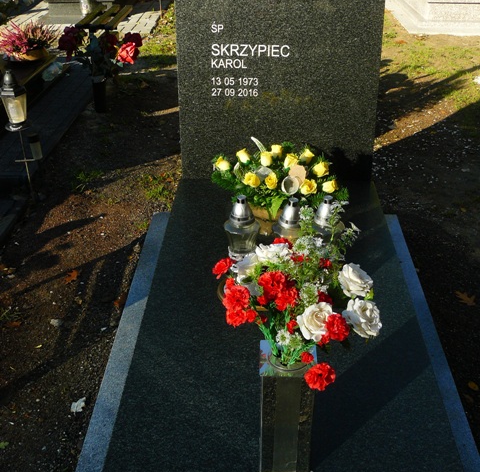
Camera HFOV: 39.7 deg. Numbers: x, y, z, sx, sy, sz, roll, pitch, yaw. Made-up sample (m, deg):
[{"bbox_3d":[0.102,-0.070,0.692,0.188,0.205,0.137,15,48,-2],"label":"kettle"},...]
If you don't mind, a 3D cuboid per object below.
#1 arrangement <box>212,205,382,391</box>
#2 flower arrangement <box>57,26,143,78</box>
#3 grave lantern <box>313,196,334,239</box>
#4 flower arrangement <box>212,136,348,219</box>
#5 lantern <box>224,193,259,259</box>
[{"bbox_3d":[0.119,0.127,1.380,0.350,0.320,0.310,1,28,2],"label":"arrangement"},{"bbox_3d":[-0.935,-1.230,4.420,0.530,0.320,0.400,1,28,2],"label":"flower arrangement"},{"bbox_3d":[0.303,-0.030,2.275,0.122,0.230,0.122,1,28,2],"label":"grave lantern"},{"bbox_3d":[0.149,-0.217,2.440,0.500,0.270,0.310,1,28,2],"label":"flower arrangement"},{"bbox_3d":[0.008,-0.028,2.277,0.122,0.233,0.122,1,28,2],"label":"lantern"}]

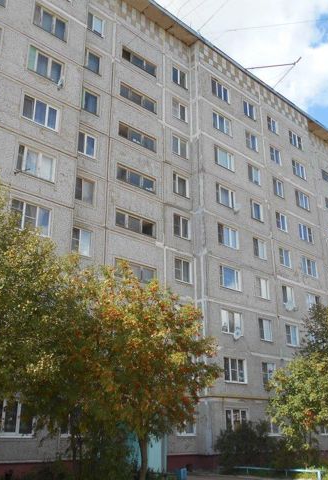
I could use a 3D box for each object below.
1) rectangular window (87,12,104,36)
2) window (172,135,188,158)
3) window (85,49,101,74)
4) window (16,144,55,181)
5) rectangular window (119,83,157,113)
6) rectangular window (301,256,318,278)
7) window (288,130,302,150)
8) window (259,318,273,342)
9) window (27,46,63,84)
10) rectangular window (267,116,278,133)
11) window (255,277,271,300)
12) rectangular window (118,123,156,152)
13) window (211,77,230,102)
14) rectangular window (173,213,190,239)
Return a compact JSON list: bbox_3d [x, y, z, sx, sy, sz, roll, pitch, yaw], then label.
[{"bbox_3d":[-4.228,-12.996,28.743,1.400,1.357,0.200,18,-27,-39],"label":"rectangular window"},{"bbox_3d":[1.074,-6.117,31.598,1.530,1.380,0.150,18,-27,-39],"label":"window"},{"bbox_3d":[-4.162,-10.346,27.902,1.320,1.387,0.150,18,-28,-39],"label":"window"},{"bbox_3d":[-5.910,-3.569,22.346,1.900,1.360,0.200,18,-28,-38],"label":"window"},{"bbox_3d":[-1.571,-8.729,29.757,2.888,0.924,0.200,18,-27,-39],"label":"rectangular window"},{"bbox_3d":[11.158,2.082,36.718,1.900,1.387,0.150,18,-28,-39],"label":"rectangular window"},{"bbox_3d":[11.167,-8.365,40.757,1.900,1.387,0.150,18,-28,-39],"label":"window"},{"bbox_3d":[6.431,5.753,30.443,1.320,1.370,0.150,18,-28,-38],"label":"window"},{"bbox_3d":[-5.912,-8.744,24.296,1.950,1.387,0.150,18,-28,-39],"label":"window"},{"bbox_3d":[8.768,-9.183,38.843,1.355,1.357,0.200,18,-27,-39],"label":"rectangular window"},{"bbox_3d":[6.454,3.098,31.576,1.400,1.360,0.200,18,-28,-38],"label":"window"},{"bbox_3d":[-1.570,-6.110,28.766,2.888,0.924,0.200,18,-27,-39],"label":"rectangular window"},{"bbox_3d":[4.096,-10.710,34.797,1.968,1.357,0.200,18,-27,-39],"label":"window"},{"bbox_3d":[1.059,-0.762,29.102,1.390,1.430,0.150,18,-28,-38],"label":"rectangular window"}]

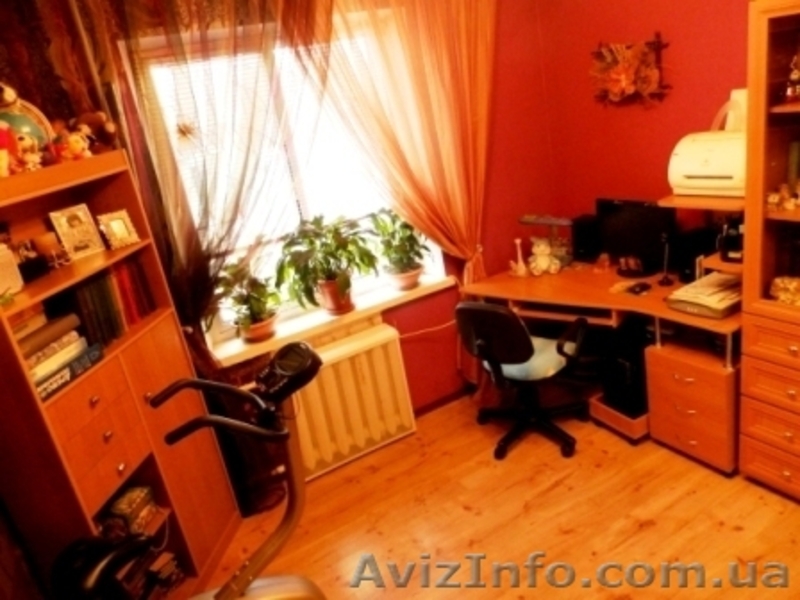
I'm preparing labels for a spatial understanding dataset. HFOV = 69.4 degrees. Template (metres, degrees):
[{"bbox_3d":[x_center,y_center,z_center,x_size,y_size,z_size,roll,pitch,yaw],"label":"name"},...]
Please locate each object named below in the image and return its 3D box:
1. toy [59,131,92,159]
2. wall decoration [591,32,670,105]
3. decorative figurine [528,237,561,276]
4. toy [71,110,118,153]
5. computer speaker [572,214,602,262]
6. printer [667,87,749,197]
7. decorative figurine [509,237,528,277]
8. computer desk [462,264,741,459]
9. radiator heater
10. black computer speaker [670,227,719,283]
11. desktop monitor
[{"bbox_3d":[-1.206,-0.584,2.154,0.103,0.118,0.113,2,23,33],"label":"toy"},{"bbox_3d":[1.210,-1.221,3.041,0.059,0.359,0.453,-20,21,-25],"label":"wall decoration"},{"bbox_3d":[0.865,-0.274,3.521,0.177,0.226,0.148,-2,21,23],"label":"decorative figurine"},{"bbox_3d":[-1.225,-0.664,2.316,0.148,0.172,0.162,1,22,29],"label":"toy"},{"bbox_3d":[1.187,-0.377,3.588,0.162,0.261,0.162,-20,21,-25],"label":"computer speaker"},{"bbox_3d":[1.387,-0.657,2.399,0.315,0.374,0.374,-20,21,-25],"label":"printer"},{"bbox_3d":[0.728,-0.281,3.602,0.094,0.231,0.118,-16,20,-15],"label":"decorative figurine"},{"bbox_3d":[1.181,0.287,3.242,0.866,0.738,1.506,-20,21,-25],"label":"computer desk"},{"bbox_3d":[-0.272,0.568,3.253,0.699,0.640,0.148,-20,21,-25],"label":"radiator heater"},{"bbox_3d":[1.583,-0.229,3.060,0.172,0.251,0.133,-15,18,-13],"label":"black computer speaker"},{"bbox_3d":[1.318,-0.342,3.195,0.177,0.413,0.482,-20,21,-25],"label":"desktop monitor"}]

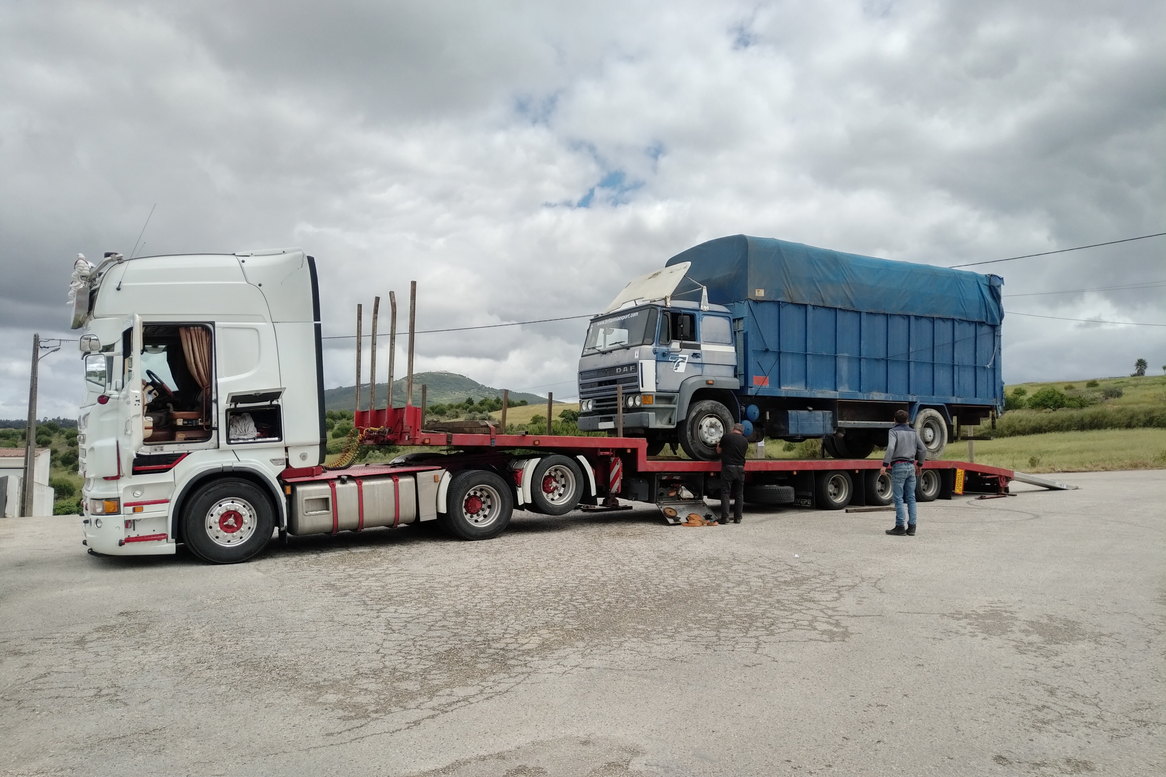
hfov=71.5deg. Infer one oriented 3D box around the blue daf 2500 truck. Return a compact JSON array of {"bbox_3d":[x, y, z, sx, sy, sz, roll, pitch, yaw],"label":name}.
[{"bbox_3d":[4.783,-0.623,17.053,9.850,4.220,2.550,3,-5,-31],"label":"blue daf 2500 truck"}]

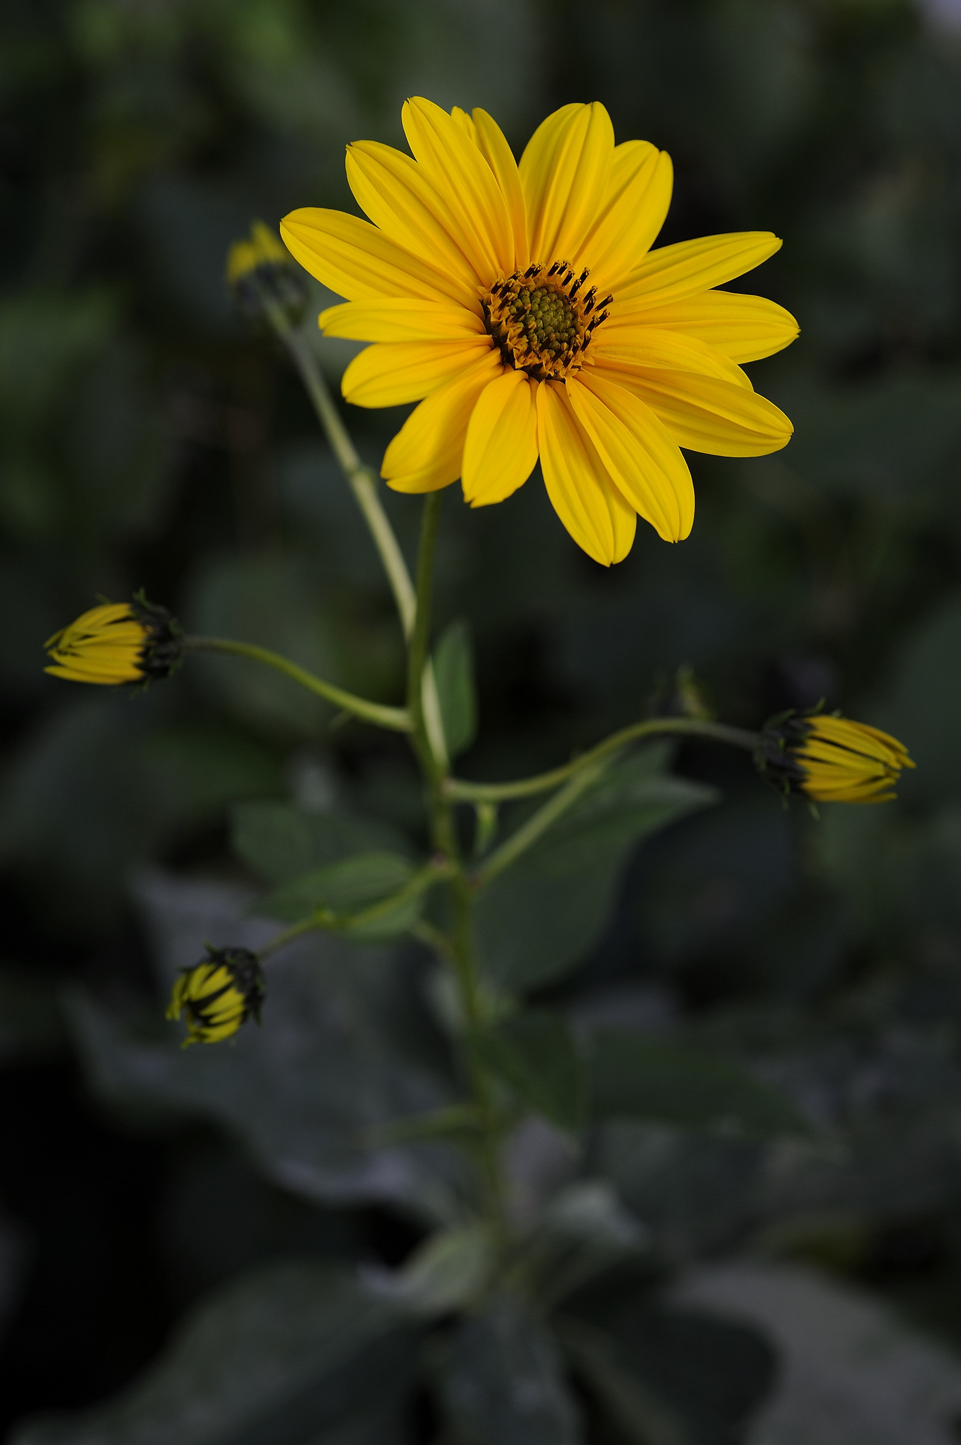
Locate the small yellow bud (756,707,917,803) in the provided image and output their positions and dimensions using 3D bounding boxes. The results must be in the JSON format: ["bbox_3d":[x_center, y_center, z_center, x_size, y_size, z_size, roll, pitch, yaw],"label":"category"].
[{"bbox_3d":[0.062,0.006,0.386,0.027,0.017,0.017,5,-11,6],"label":"small yellow bud"}]

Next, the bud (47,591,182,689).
[{"bbox_3d":[-0.064,-0.014,0.386,0.025,0.017,0.017,-8,-11,-6],"label":"bud"}]

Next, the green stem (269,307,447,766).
[{"bbox_3d":[-0.023,-0.040,0.436,0.009,0.008,0.113,-20,64,0],"label":"green stem"}]

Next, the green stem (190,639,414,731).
[{"bbox_3d":[-0.032,-0.007,0.395,0.045,0.007,0.006,19,0,-20],"label":"green stem"}]

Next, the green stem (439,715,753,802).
[{"bbox_3d":[0.021,0.007,0.398,0.061,0.013,0.007,-9,0,20],"label":"green stem"}]

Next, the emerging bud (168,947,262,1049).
[{"bbox_3d":[-0.047,0.049,0.394,0.015,0.015,0.018,23,51,37],"label":"emerging bud"}]

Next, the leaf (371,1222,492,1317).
[{"bbox_3d":[-0.010,0.117,0.470,0.026,0.010,0.019,-23,43,-7],"label":"leaf"}]

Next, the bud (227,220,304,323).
[{"bbox_3d":[-0.045,-0.096,0.465,0.017,0.017,0.021,-8,54,-4],"label":"bud"}]

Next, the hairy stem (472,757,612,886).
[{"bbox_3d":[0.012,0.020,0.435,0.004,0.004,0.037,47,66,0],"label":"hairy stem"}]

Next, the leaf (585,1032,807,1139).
[{"bbox_3d":[0.047,0.078,0.475,0.048,0.008,0.023,8,45,0],"label":"leaf"}]

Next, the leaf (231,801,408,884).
[{"bbox_3d":[-0.032,0.024,0.440,0.036,0.007,0.020,7,47,10],"label":"leaf"}]

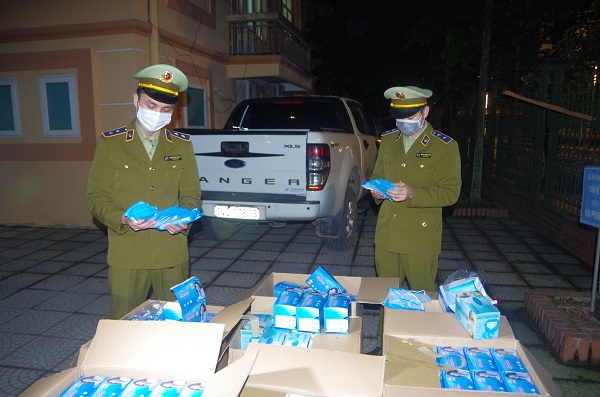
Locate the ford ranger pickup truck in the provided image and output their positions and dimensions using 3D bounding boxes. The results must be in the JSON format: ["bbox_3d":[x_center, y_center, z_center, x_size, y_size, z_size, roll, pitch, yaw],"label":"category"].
[{"bbox_3d":[0.059,-0.524,6.775,1.880,1.820,5.350,2,10,14],"label":"ford ranger pickup truck"}]

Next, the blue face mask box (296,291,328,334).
[{"bbox_3d":[0.054,0.490,1.941,0.097,0.105,0.178,2,9,13],"label":"blue face mask box"}]

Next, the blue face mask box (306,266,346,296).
[{"bbox_3d":[0.126,0.424,2.134,0.180,0.100,0.095,49,7,22],"label":"blue face mask box"}]

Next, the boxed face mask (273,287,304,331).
[{"bbox_3d":[-0.046,0.489,1.987,0.100,0.100,0.180,1,10,10],"label":"boxed face mask"}]

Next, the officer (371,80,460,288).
[{"bbox_3d":[0.716,0.157,2.885,0.520,1.740,0.430,7,12,39],"label":"officer"}]

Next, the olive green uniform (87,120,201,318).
[{"bbox_3d":[-0.828,0.323,2.485,0.570,1.480,0.360,-4,10,-22],"label":"olive green uniform"}]

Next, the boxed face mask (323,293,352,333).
[{"bbox_3d":[0.168,0.487,1.927,0.100,0.100,0.180,1,10,10],"label":"boxed face mask"}]

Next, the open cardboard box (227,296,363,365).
[{"bbox_3d":[0.014,0.686,1.827,0.500,0.360,0.350,1,10,9],"label":"open cardboard box"}]

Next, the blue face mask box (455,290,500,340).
[{"bbox_3d":[0.750,0.492,1.905,0.102,0.111,0.191,-4,14,-2],"label":"blue face mask box"}]

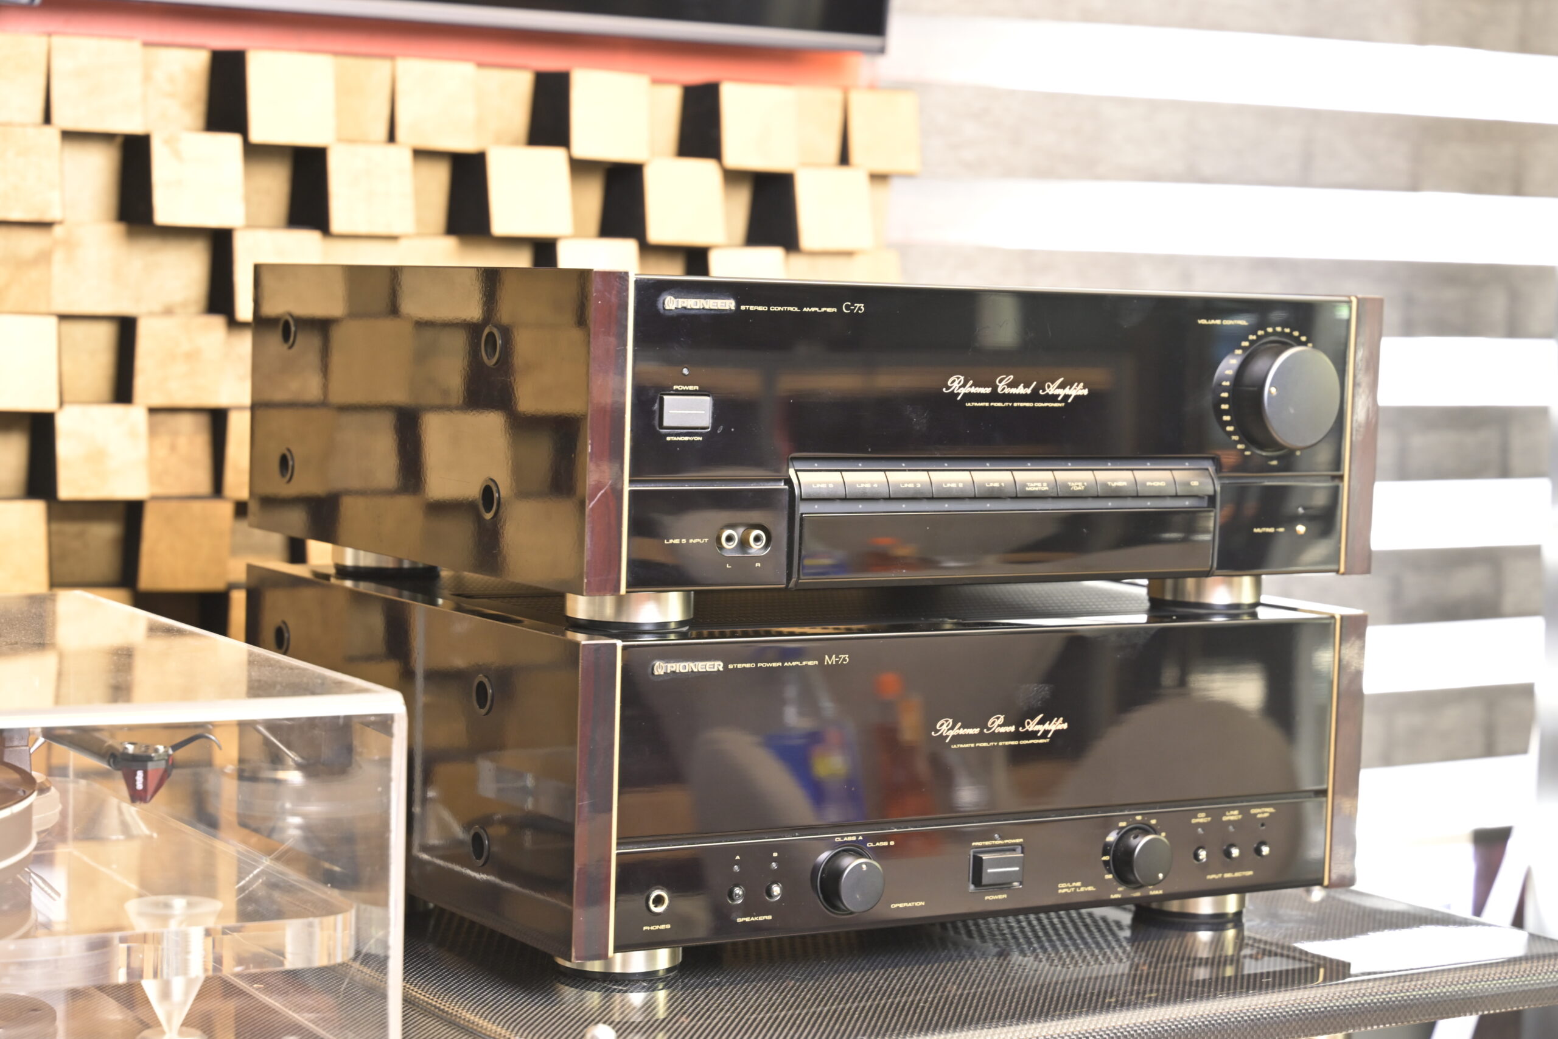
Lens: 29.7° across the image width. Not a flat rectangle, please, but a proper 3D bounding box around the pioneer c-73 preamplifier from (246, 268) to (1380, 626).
[{"bbox_3d":[0.015,-0.044,1.545,0.457,0.160,0.417,-1,5,-32],"label":"pioneer c-73 preamplifier"}]

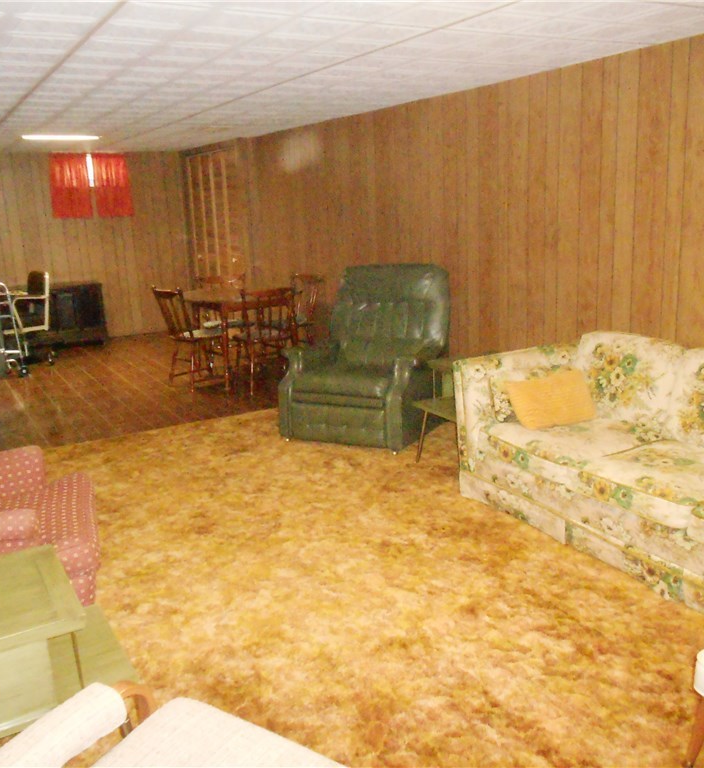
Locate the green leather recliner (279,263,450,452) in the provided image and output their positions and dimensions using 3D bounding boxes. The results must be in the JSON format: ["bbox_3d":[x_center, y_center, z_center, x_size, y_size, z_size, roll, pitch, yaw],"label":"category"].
[{"bbox_3d":[0.098,-0.216,4.892,0.820,1.030,0.930,4,15,27],"label":"green leather recliner"}]

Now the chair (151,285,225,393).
[{"bbox_3d":[-1.302,-0.409,6.415,0.510,0.830,0.450,-13,17,-36],"label":"chair"}]

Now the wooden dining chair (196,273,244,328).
[{"bbox_3d":[-1.110,-0.541,6.925,0.460,0.830,0.500,-9,15,-24],"label":"wooden dining chair"}]

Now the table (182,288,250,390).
[{"bbox_3d":[-0.912,-0.416,6.608,0.930,0.715,1.000,-10,15,-28],"label":"table"}]

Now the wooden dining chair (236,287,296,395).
[{"bbox_3d":[-0.737,-0.383,6.187,0.460,0.830,0.500,-9,15,-25],"label":"wooden dining chair"}]

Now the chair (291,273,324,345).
[{"bbox_3d":[-0.548,-0.490,6.595,0.500,0.830,0.460,-11,16,-30],"label":"chair"}]

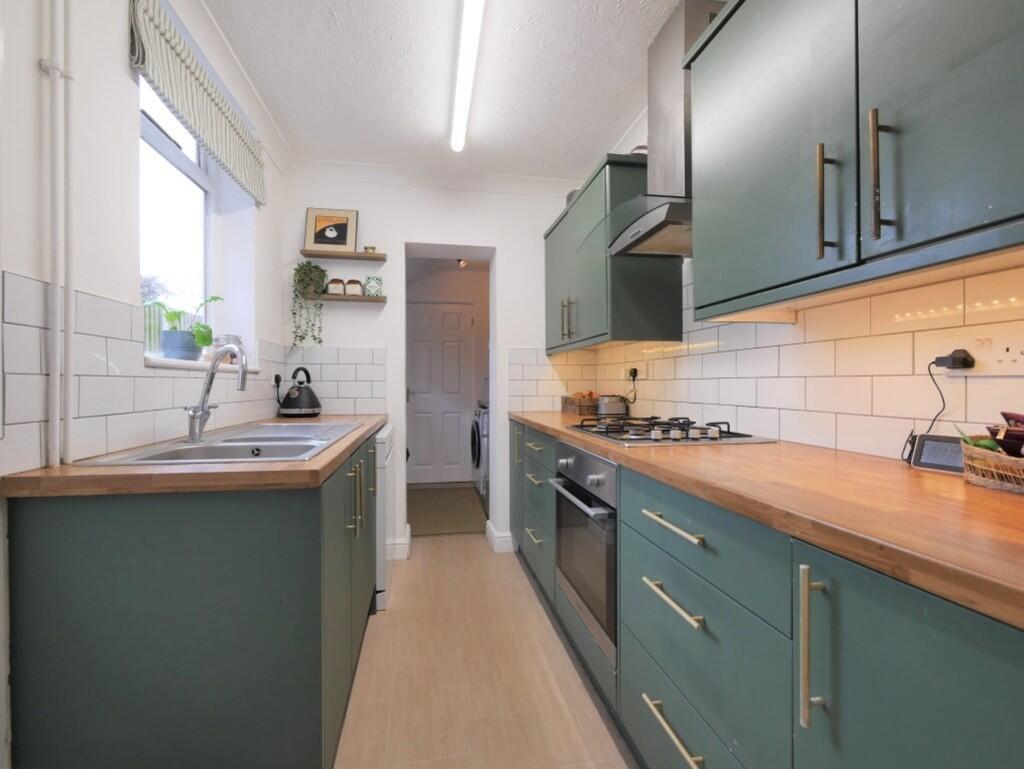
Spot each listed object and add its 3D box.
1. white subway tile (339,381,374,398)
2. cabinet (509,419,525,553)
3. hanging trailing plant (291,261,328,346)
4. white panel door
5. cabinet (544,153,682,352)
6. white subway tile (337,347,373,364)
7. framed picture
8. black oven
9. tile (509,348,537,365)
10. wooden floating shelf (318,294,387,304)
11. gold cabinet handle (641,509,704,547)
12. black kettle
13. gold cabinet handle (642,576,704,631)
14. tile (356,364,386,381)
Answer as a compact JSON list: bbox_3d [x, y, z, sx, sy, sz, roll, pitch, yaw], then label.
[{"bbox_3d":[-0.950,0.032,2.514,0.200,0.100,0.010,0,0,-12],"label":"white subway tile"},{"bbox_3d":[0.309,0.606,2.630,0.567,0.742,0.370,0,0,-12],"label":"cabinet"},{"bbox_3d":[-1.155,-0.462,2.364,0.200,0.493,0.190,0,0,-12],"label":"hanging trailing plant"},{"bbox_3d":[-0.833,0.087,4.627,0.762,1.977,0.045,0,0,-12],"label":"white panel door"},{"bbox_3d":[0.498,-0.602,2.344,0.360,0.813,0.993,0,0,-12],"label":"cabinet"},{"bbox_3d":[-0.962,-0.173,2.554,0.197,0.099,0.008,0,0,-10],"label":"white subway tile"},{"bbox_3d":[-1.077,-0.912,2.487,0.290,0.290,0.022,0,-11,-10],"label":"framed picture"},{"bbox_3d":[0.493,0.546,1.561,0.573,0.608,0.580,0,0,-12],"label":"black oven"},{"bbox_3d":[0.072,-0.182,2.737,0.186,0.104,0.008,0,0,-10],"label":"tile"},{"bbox_3d":[-0.993,-0.512,2.494,0.464,0.029,0.100,0,0,-10],"label":"wooden floating shelf"},{"bbox_3d":[0.357,0.309,0.913,0.038,0.012,0.214,0,0,-12],"label":"gold cabinet handle"},{"bbox_3d":[-1.192,0.044,2.341,0.205,0.285,0.215,0,0,11],"label":"black kettle"},{"bbox_3d":[0.358,0.475,0.913,0.038,0.013,0.214,0,0,-12],"label":"gold cabinet handle"},{"bbox_3d":[-0.859,-0.070,2.533,0.169,0.100,0.010,0,0,-12],"label":"tile"}]

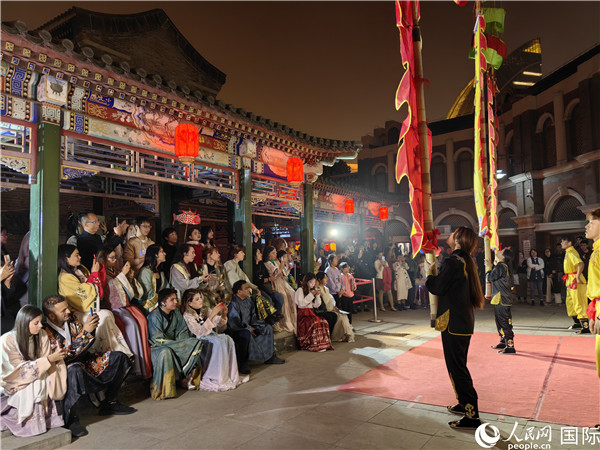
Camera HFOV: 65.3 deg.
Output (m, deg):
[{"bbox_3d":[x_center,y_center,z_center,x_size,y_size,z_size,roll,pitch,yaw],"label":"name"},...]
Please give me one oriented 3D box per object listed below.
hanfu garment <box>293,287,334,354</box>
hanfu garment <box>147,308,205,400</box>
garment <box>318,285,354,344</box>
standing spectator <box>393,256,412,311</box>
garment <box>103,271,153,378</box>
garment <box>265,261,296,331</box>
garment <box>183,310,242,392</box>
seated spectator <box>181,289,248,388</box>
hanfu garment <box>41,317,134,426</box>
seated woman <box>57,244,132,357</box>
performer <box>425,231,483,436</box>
[{"bbox_3d":[0.217,1.512,7.535,0.620,0.957,0.520,-5,-6,40],"label":"hanfu garment"},{"bbox_3d":[-1.338,1.303,5.051,0.620,0.900,0.630,-5,-7,43],"label":"hanfu garment"},{"bbox_3d":[0.627,1.553,8.260,0.680,0.987,0.520,-3,-5,25],"label":"garment"},{"bbox_3d":[2.967,1.671,13.549,0.520,1.571,0.400,-1,-5,5],"label":"standing spectator"},{"bbox_3d":[-1.931,1.054,5.208,0.640,1.148,0.480,-2,-5,20],"label":"garment"},{"bbox_3d":[-0.318,1.177,7.636,0.600,1.189,0.500,-4,-6,35],"label":"garment"},{"bbox_3d":[-0.984,1.344,5.337,0.680,0.860,0.580,-3,-6,29],"label":"garment"},{"bbox_3d":[-0.976,1.243,5.391,0.760,1.070,0.580,-3,-6,29],"label":"seated spectator"},{"bbox_3d":[-1.821,1.192,4.060,0.660,0.860,0.700,-4,-6,34],"label":"hanfu garment"},{"bbox_3d":[-2.210,0.848,5.057,0.740,1.279,0.560,-1,-5,10],"label":"seated woman"},{"bbox_3d":[1.312,0.833,3.992,0.480,1.600,0.470,-2,-5,16],"label":"performer"}]

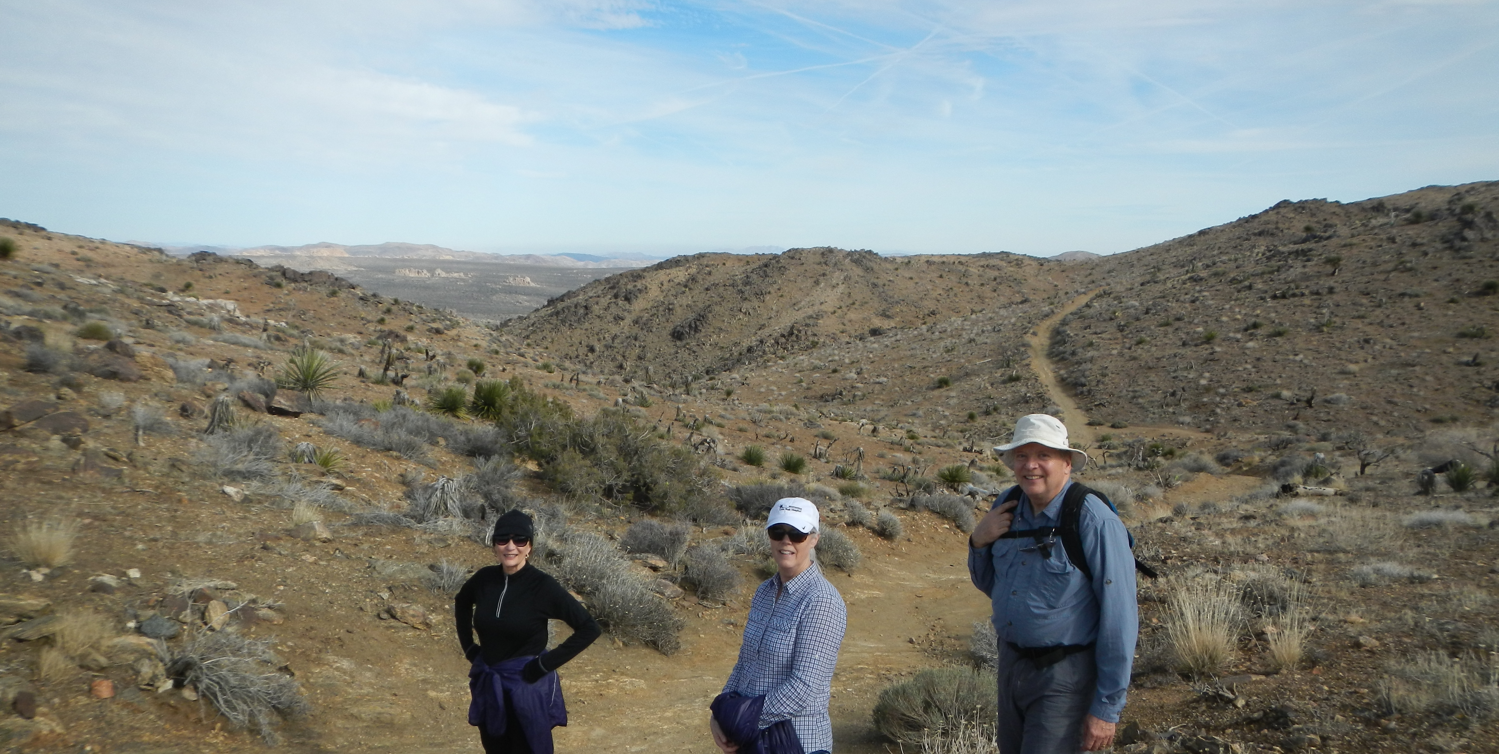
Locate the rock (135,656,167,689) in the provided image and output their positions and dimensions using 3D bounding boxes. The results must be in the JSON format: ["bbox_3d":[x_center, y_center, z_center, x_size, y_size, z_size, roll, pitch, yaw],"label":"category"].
[{"bbox_3d":[-3.507,1.738,7.100,0.190,0.180,0.170,-3,7,-27],"label":"rock"}]

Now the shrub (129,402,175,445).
[{"bbox_3d":[-6.403,0.502,13.000,0.480,0.430,0.440,-3,7,-26],"label":"shrub"}]

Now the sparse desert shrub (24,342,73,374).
[{"bbox_3d":[-8.964,-0.237,15.500,0.600,0.360,0.550,-3,7,-30],"label":"sparse desert shrub"}]

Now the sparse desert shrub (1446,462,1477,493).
[{"bbox_3d":[11.733,1.647,20.000,0.500,0.460,0.500,3,7,30],"label":"sparse desert shrub"}]

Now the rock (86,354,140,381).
[{"bbox_3d":[-8.907,-0.131,17.000,0.755,0.344,0.566,-3,6,-28],"label":"rock"}]

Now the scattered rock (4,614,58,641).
[{"bbox_3d":[-4.677,1.640,7.900,0.370,0.160,0.270,-4,7,-31],"label":"scattered rock"}]

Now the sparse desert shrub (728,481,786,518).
[{"bbox_3d":[0.093,1.488,14.800,0.780,0.420,0.650,0,6,0],"label":"sparse desert shrub"}]

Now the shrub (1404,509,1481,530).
[{"bbox_3d":[8.169,1.685,14.300,0.912,0.180,0.638,3,7,30],"label":"shrub"}]

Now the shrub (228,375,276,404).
[{"bbox_3d":[-6.544,0.162,16.000,0.649,0.331,0.552,-2,6,-22],"label":"shrub"}]

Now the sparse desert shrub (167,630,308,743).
[{"bbox_3d":[-2.747,1.657,6.500,0.766,0.466,0.651,-2,6,-23],"label":"sparse desert shrub"}]

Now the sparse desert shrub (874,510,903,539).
[{"bbox_3d":[1.678,1.774,14.600,0.350,0.320,0.350,1,6,7],"label":"sparse desert shrub"}]

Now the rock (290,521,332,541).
[{"bbox_3d":[-3.581,1.257,9.900,0.344,0.134,0.258,-2,6,-20],"label":"rock"}]

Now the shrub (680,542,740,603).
[{"bbox_3d":[-0.336,1.731,10.700,0.520,0.500,0.500,0,6,-2],"label":"shrub"}]

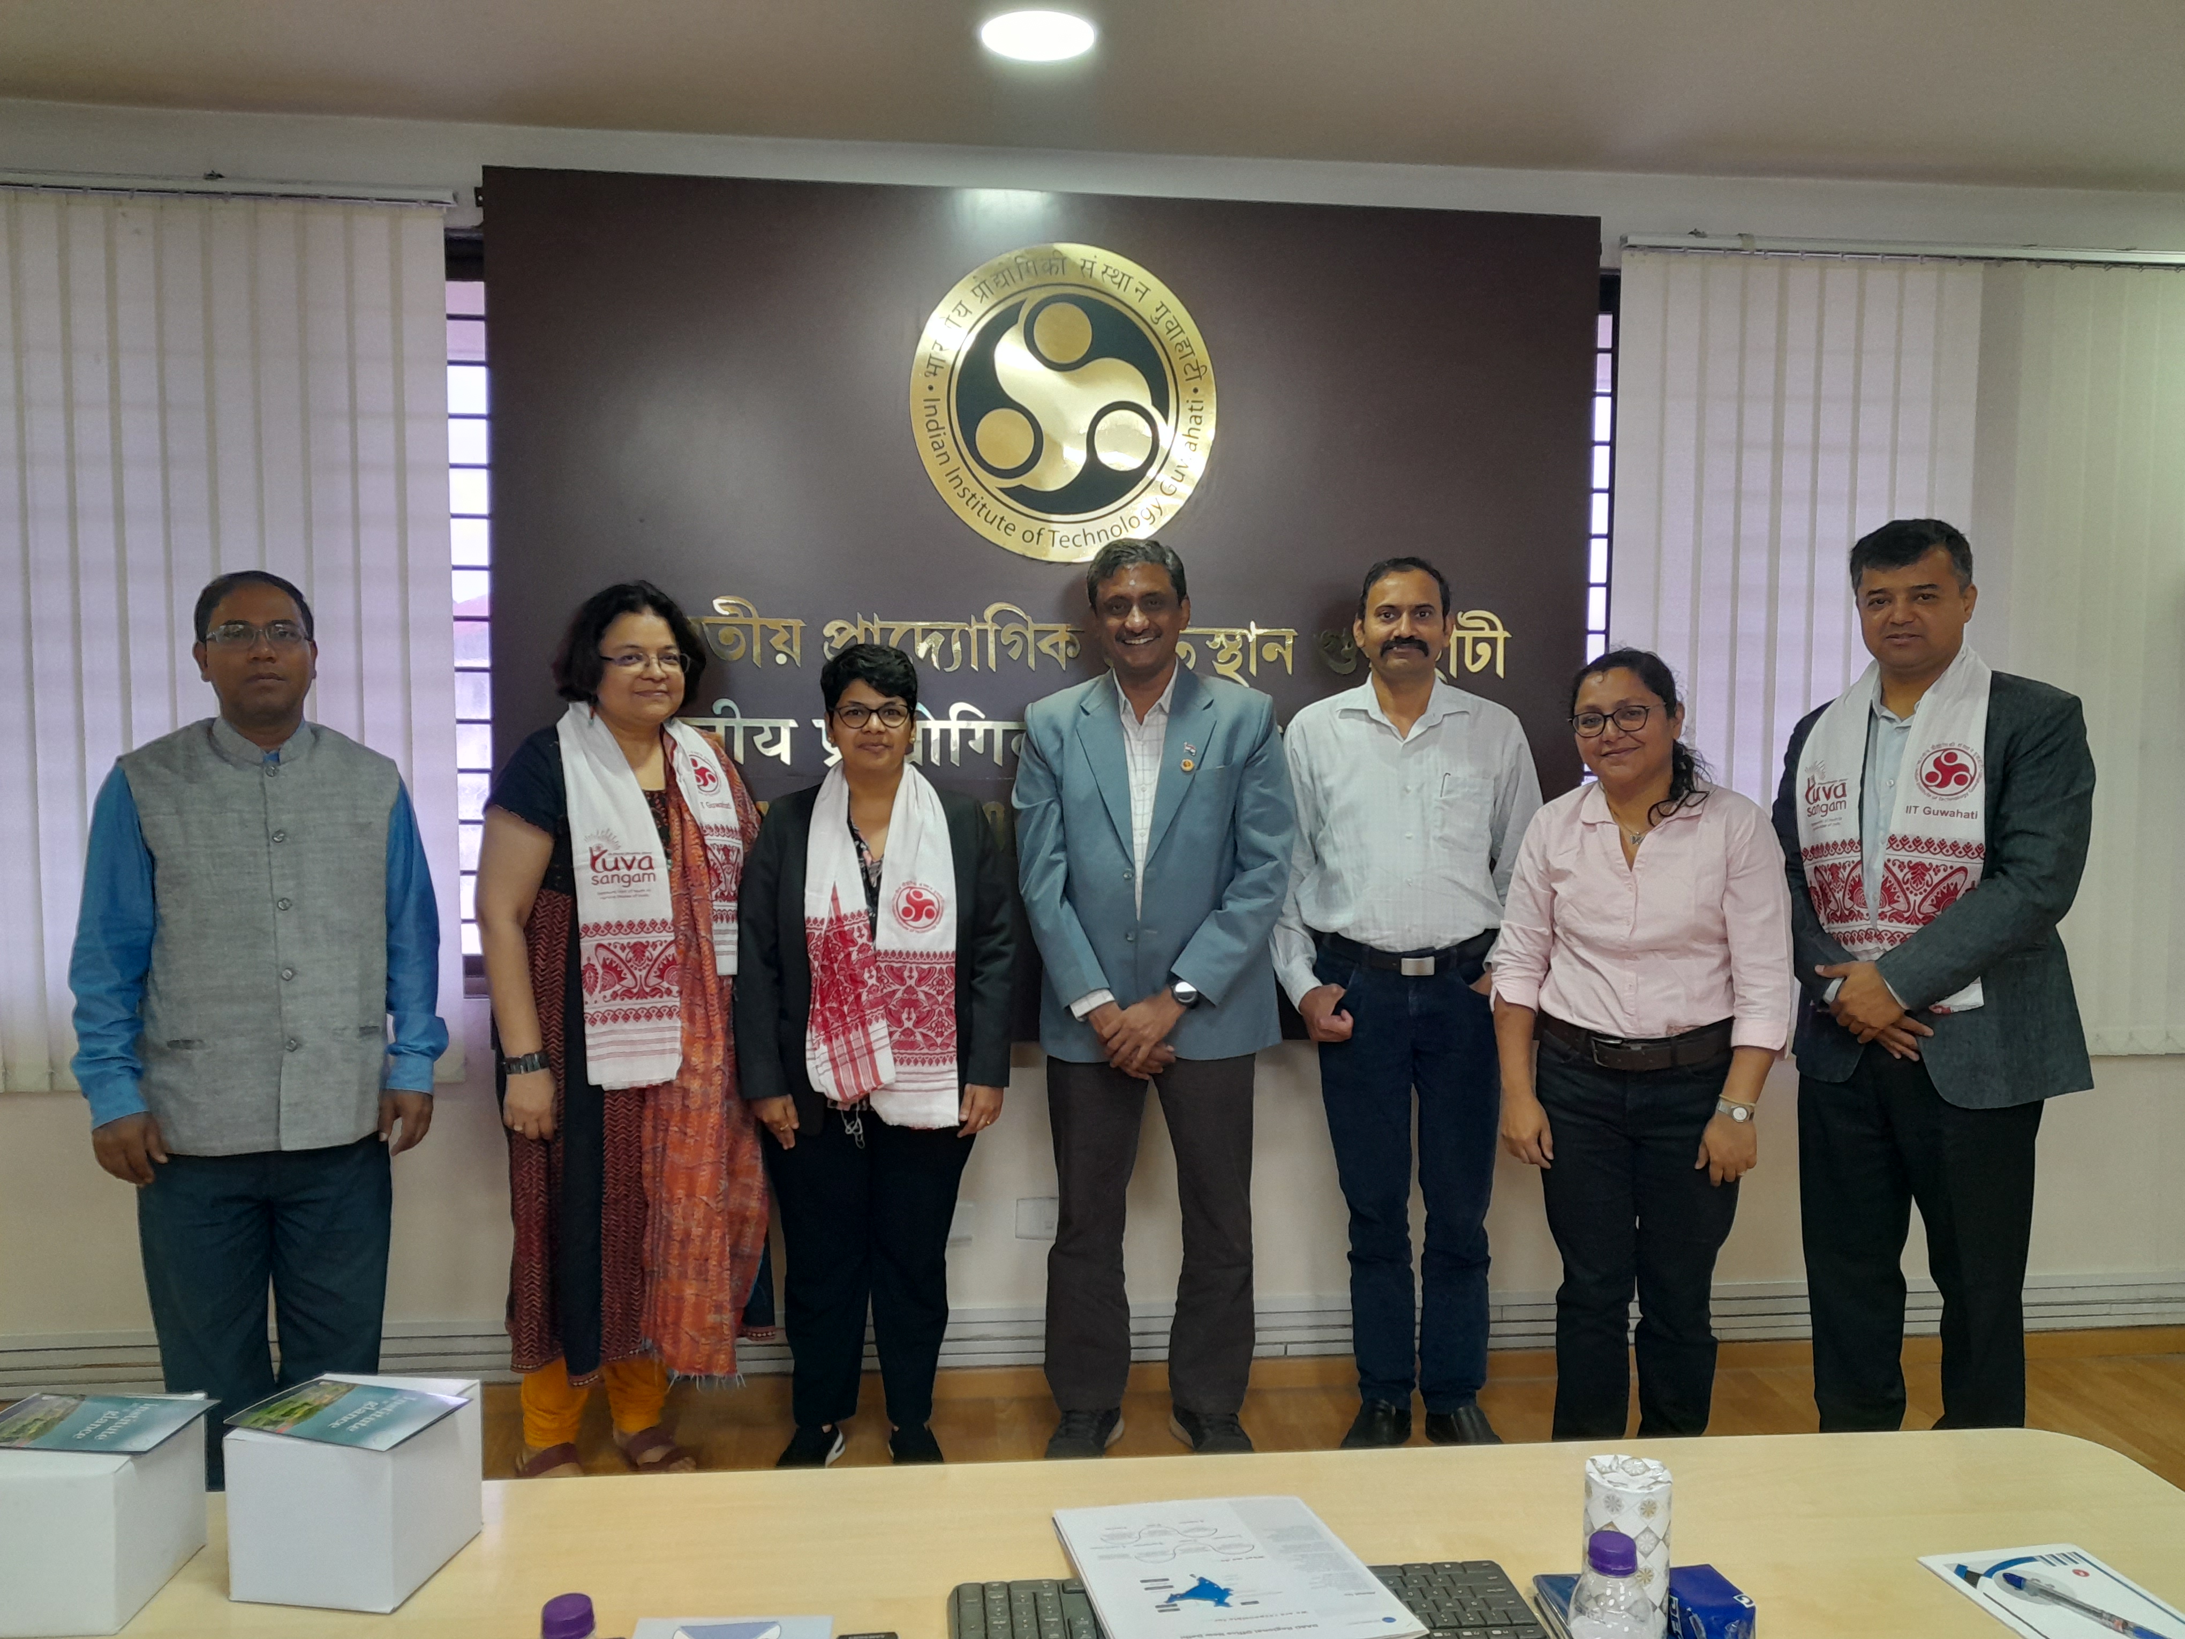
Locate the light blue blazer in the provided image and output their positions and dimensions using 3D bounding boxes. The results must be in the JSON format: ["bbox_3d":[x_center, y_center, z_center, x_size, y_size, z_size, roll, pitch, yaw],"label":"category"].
[{"bbox_3d":[0.115,0.074,3.203,0.540,0.721,0.320,1,4,4],"label":"light blue blazer"}]

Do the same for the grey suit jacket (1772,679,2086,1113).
[{"bbox_3d":[1.575,0.123,3.218,0.550,0.790,0.360,4,6,43],"label":"grey suit jacket"}]

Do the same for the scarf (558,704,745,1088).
[{"bbox_3d":[-0.796,0.132,3.080,0.310,0.678,0.270,-2,5,-26],"label":"scarf"}]

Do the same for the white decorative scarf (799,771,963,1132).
[{"bbox_3d":[-0.390,0.224,3.132,0.280,0.651,0.250,0,4,-7],"label":"white decorative scarf"}]

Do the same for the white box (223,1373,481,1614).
[{"bbox_3d":[-0.594,0.541,1.381,0.138,0.131,0.136,1,4,9],"label":"white box"}]

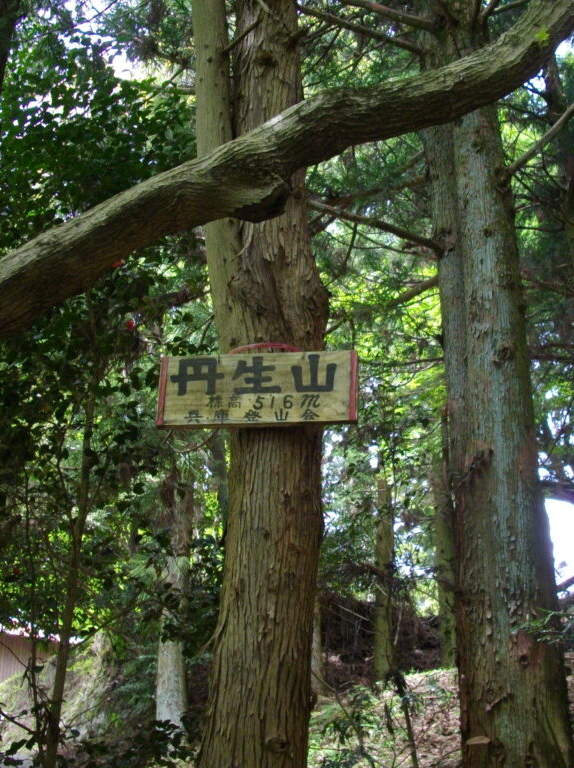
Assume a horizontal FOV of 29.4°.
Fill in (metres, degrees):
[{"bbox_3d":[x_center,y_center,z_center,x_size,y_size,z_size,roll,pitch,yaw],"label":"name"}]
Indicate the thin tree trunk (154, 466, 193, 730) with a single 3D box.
[{"bbox_3d":[-0.952,1.779,9.318,0.265,2.236,0.265,2,-21,-5],"label":"thin tree trunk"}]

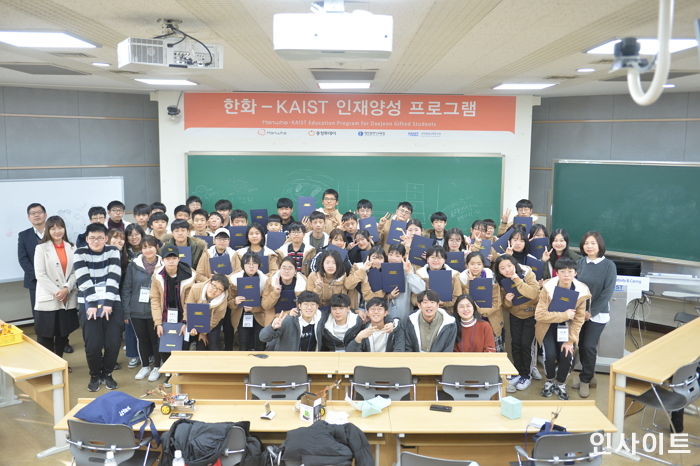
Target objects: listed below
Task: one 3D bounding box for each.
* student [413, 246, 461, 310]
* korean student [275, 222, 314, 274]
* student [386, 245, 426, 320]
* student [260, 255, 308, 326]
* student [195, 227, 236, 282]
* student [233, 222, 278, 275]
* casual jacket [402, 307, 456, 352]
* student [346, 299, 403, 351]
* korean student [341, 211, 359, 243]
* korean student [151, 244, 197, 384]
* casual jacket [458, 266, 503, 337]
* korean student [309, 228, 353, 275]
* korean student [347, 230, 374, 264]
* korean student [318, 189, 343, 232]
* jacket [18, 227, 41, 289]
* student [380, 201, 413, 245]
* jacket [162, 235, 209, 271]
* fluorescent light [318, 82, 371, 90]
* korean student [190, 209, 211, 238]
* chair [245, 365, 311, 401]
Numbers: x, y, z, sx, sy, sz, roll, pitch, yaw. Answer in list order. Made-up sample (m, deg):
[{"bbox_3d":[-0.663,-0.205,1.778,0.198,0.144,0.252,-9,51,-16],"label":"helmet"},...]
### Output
[{"bbox_3d":[0.915,0.842,6.833,0.500,1.440,0.440,0,8,0],"label":"student"},{"bbox_3d":[-0.609,0.673,7.240,0.480,1.575,0.420,0,7,-3],"label":"korean student"},{"bbox_3d":[0.545,0.858,6.562,0.460,1.500,0.400,0,7,0],"label":"student"},{"bbox_3d":[-0.648,0.887,6.541,0.470,1.322,0.500,0,7,-3],"label":"student"},{"bbox_3d":[-1.467,0.705,7.249,0.500,1.560,0.420,-1,7,-8],"label":"student"},{"bbox_3d":[-1.042,0.676,7.367,0.480,1.600,0.360,0,8,-3],"label":"student"},{"bbox_3d":[0.693,0.925,5.778,0.490,0.566,0.360,1,7,4],"label":"casual jacket"},{"bbox_3d":[0.227,1.111,6.114,0.540,1.100,0.580,0,8,0],"label":"student"},{"bbox_3d":[0.001,0.633,7.340,0.460,1.740,0.350,0,7,0],"label":"korean student"},{"bbox_3d":[-1.781,0.827,6.630,0.460,1.470,0.460,-1,7,-11],"label":"korean student"},{"bbox_3d":[1.357,0.735,6.818,0.480,0.700,0.380,1,8,5],"label":"casual jacket"},{"bbox_3d":[-0.204,0.726,7.200,0.480,1.550,0.420,0,7,-1],"label":"korean student"},{"bbox_3d":[0.115,0.765,6.903,0.450,1.590,0.380,0,7,0],"label":"korean student"},{"bbox_3d":[-0.250,0.340,7.904,0.470,1.738,0.340,1,7,-1],"label":"korean student"},{"bbox_3d":[-3.687,0.301,7.821,0.500,0.730,0.320,-3,9,-20],"label":"jacket"},{"bbox_3d":[0.596,0.489,8.278,0.500,1.720,0.400,1,7,3],"label":"student"},{"bbox_3d":[-1.814,0.378,7.208,0.530,0.730,0.330,0,7,-3],"label":"jacket"},{"bbox_3d":[-0.060,-1.751,7.892,0.600,0.070,0.620,0,7,0],"label":"fluorescent light"},{"bbox_3d":[-1.754,0.562,7.755,0.480,1.710,0.340,-1,8,-6],"label":"korean student"},{"bbox_3d":[-0.576,1.370,5.283,0.510,0.810,0.530,0,8,0],"label":"chair"}]

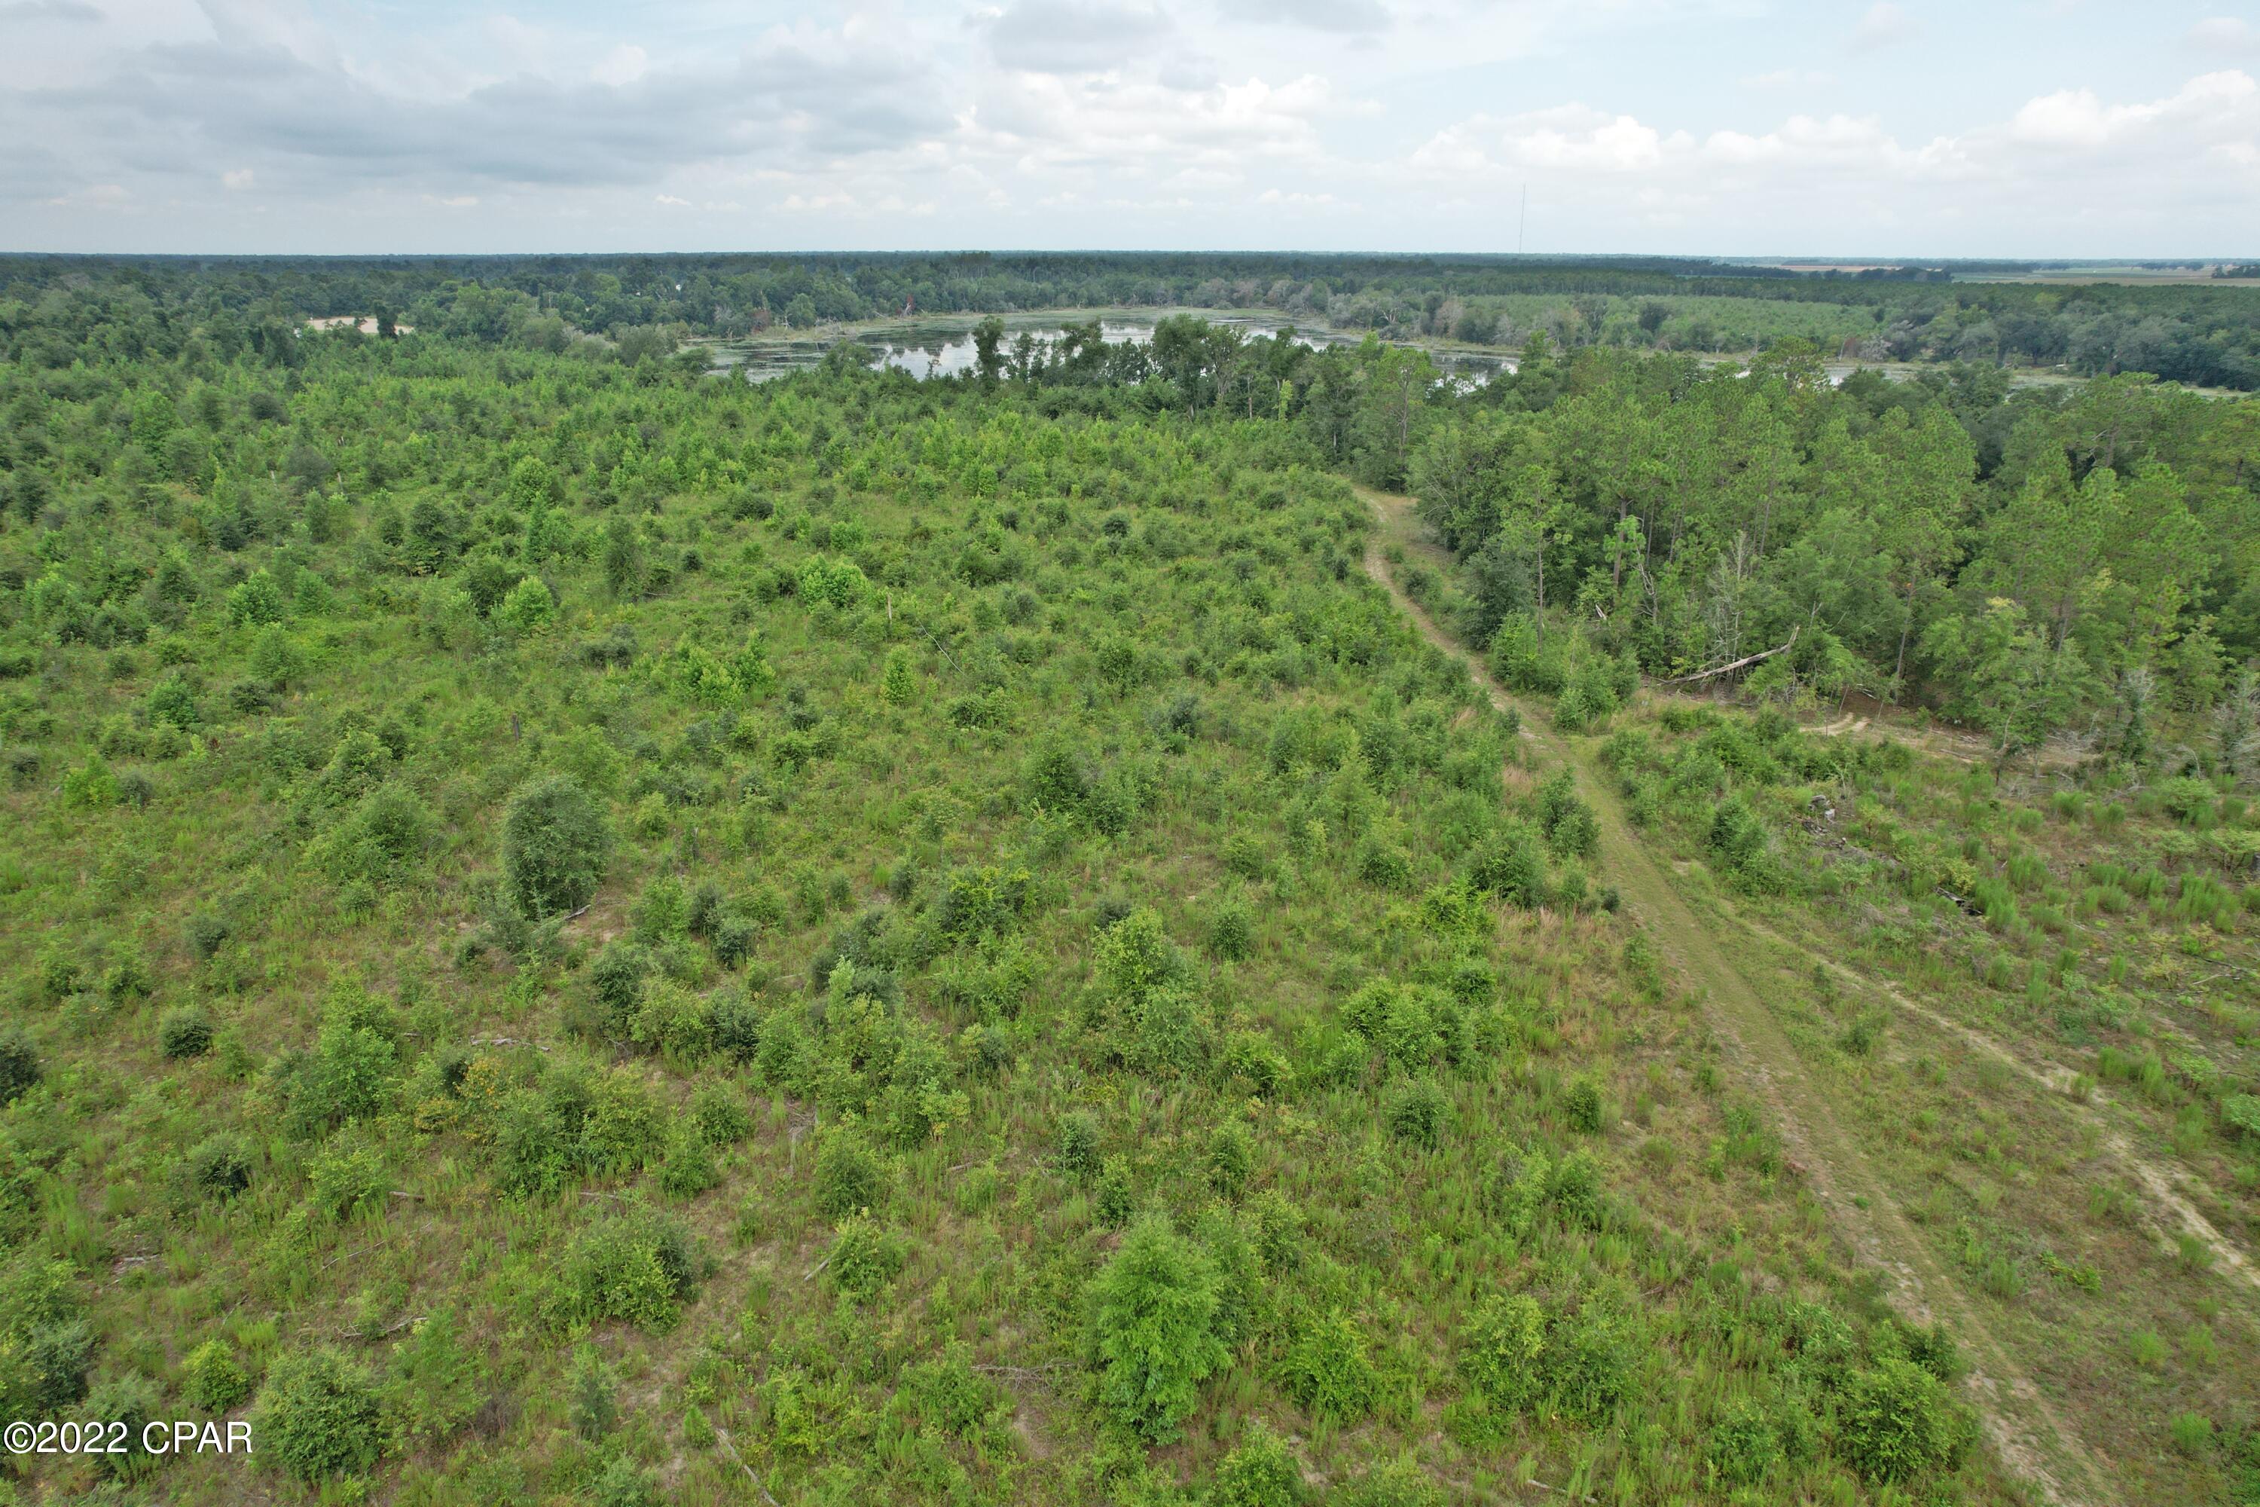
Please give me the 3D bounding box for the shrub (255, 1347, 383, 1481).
[{"bbox_3d":[-18.331,14.921,31.250,2.411,2.624,2.411,-14,24,-35],"label":"shrub"}]

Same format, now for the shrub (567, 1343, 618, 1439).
[{"bbox_3d":[-10.546,12.518,27.106,0.820,2.050,0.800,0,20,0],"label":"shrub"}]

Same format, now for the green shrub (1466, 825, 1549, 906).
[{"bbox_3d":[12.403,3.702,45.366,2.610,2.470,2.530,0,20,0],"label":"green shrub"}]

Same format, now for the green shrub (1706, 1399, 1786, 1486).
[{"bbox_3d":[11.821,13.232,26.516,1.360,1.270,1.320,0,20,0],"label":"green shrub"}]

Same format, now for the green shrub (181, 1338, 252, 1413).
[{"bbox_3d":[-21.802,14.835,32.968,1.357,1.605,1.357,-16,25,-37],"label":"green shrub"}]

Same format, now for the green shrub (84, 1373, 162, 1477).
[{"bbox_3d":[-22.679,15.115,31.111,1.284,2.336,1.600,-18,26,-40],"label":"green shrub"}]

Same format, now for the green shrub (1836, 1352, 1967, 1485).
[{"bbox_3d":[17.043,14.707,30.593,2.523,2.621,2.447,14,24,33],"label":"green shrub"}]

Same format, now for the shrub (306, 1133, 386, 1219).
[{"bbox_3d":[-21.894,11.820,38.596,1.912,2.509,1.854,-13,24,-32],"label":"shrub"}]

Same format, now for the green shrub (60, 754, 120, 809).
[{"bbox_3d":[-50.432,1.374,66.995,2.231,2.808,2.164,-15,25,-36],"label":"green shrub"}]

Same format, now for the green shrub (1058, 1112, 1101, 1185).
[{"bbox_3d":[-1.149,9.017,31.546,0.970,1.720,0.940,0,20,0],"label":"green shrub"}]

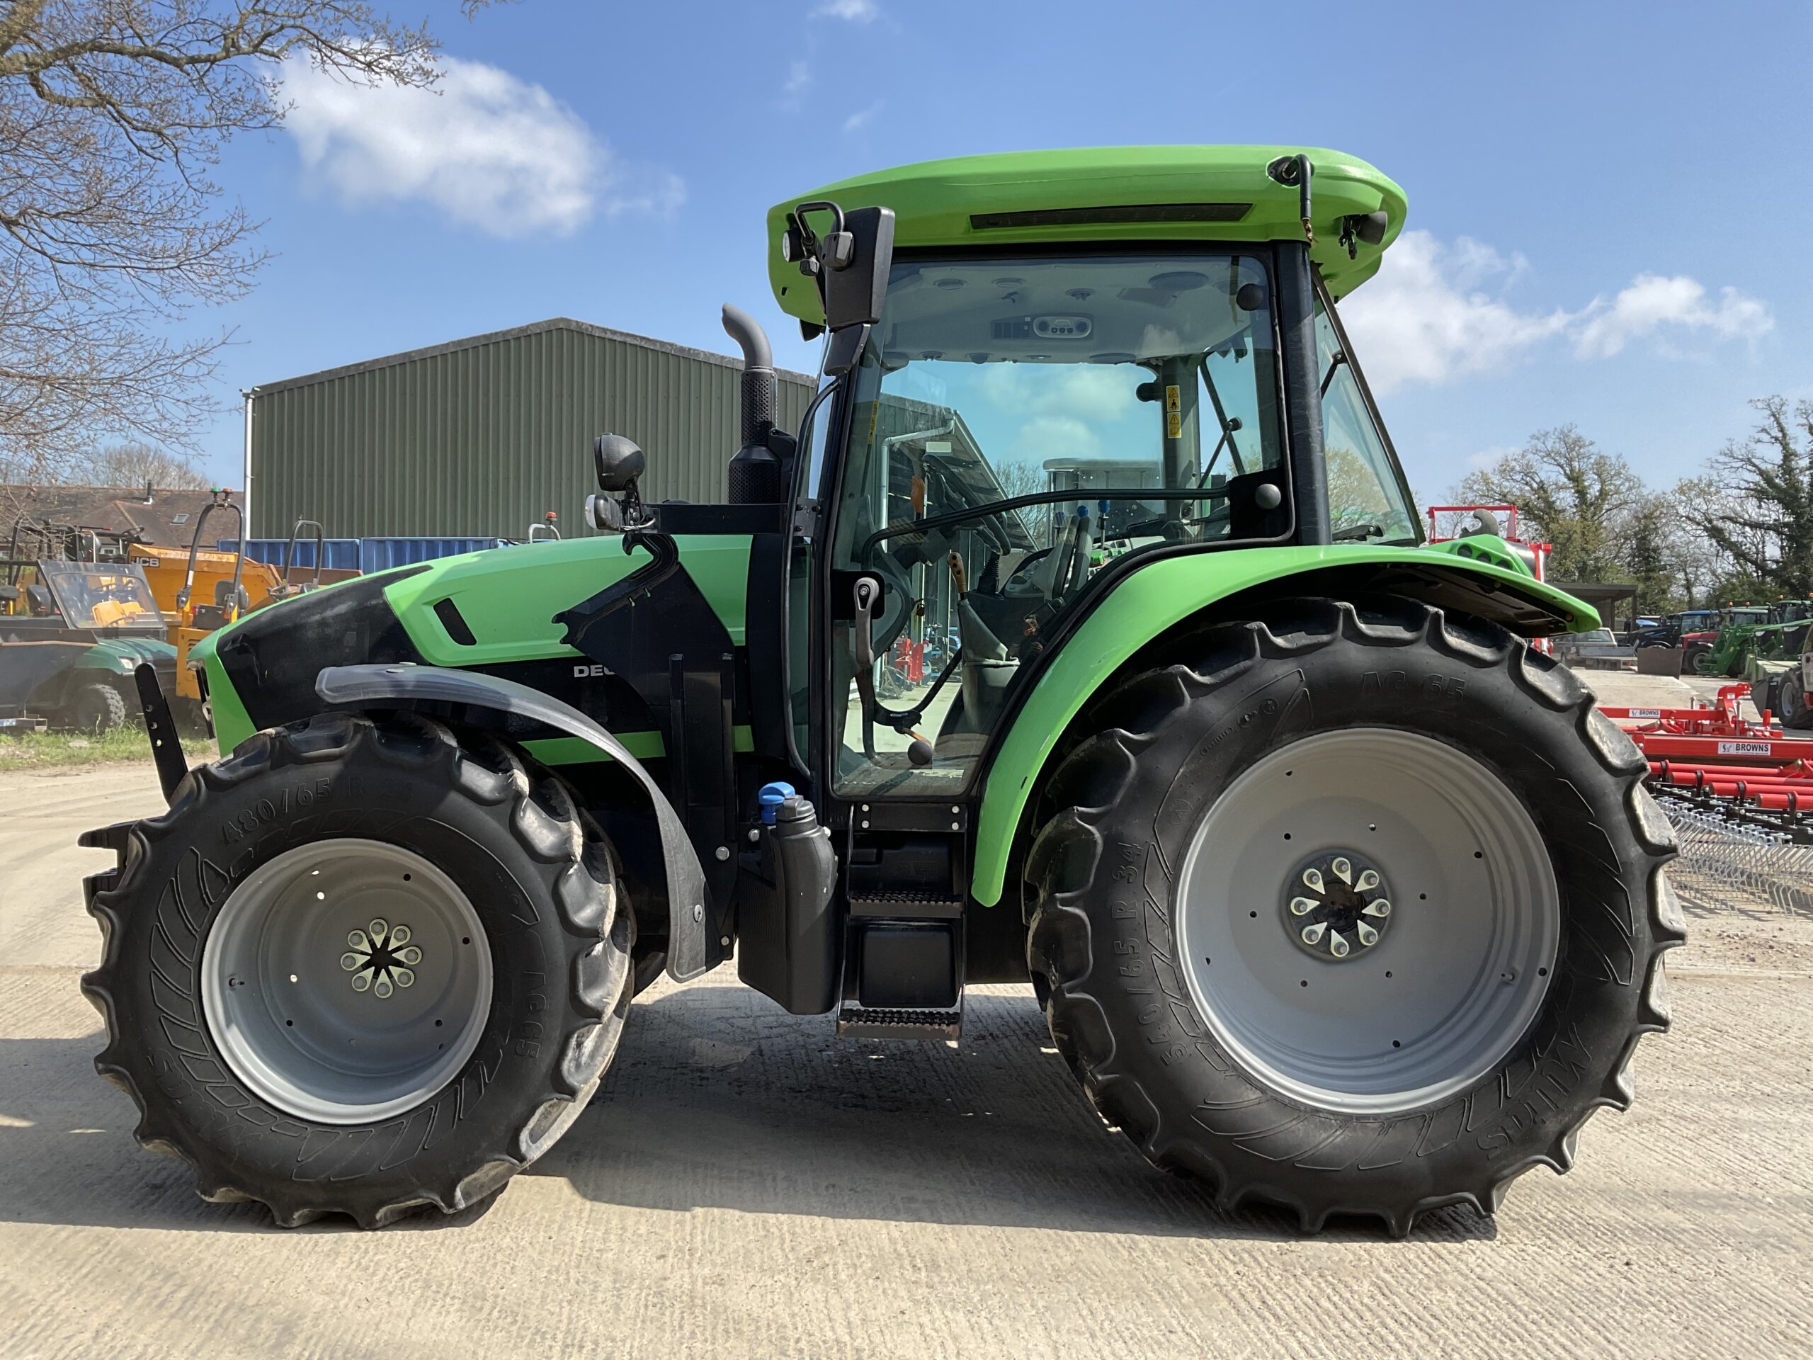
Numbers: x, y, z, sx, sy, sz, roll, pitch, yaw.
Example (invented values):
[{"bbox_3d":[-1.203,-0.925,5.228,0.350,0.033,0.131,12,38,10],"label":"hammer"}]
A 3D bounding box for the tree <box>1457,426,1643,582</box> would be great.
[{"bbox_3d":[36.371,-7.739,86.000,9.800,13.000,9.500,1,2,0],"label":"tree"}]

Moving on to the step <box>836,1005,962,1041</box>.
[{"bbox_3d":[-0.016,0.852,3.780,0.310,0.060,0.170,1,2,-1],"label":"step"}]

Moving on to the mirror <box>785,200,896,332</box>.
[{"bbox_3d":[-0.154,-1.015,3.720,0.190,0.320,0.220,0,2,-37],"label":"mirror"}]

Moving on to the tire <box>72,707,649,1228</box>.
[{"bbox_3d":[-1.301,0.676,3.714,1.220,1.200,0.480,1,2,-3],"label":"tire"}]

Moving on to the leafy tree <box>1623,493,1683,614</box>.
[{"bbox_3d":[40.830,-5.457,83.000,3.300,9.300,3.300,1,2,0],"label":"leafy tree"}]

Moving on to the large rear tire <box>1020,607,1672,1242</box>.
[{"bbox_3d":[1.092,0.552,3.829,1.550,1.530,0.550,1,2,-1],"label":"large rear tire"}]

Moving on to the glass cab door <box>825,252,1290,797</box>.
[{"bbox_3d":[0.393,-0.397,3.920,1.180,1.380,0.140,1,2,-1],"label":"glass cab door"}]

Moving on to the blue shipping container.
[{"bbox_3d":[-10.285,-1.357,29.543,5.500,2.650,2.440,1,2,-9],"label":"blue shipping container"}]

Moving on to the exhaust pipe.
[{"bbox_3d":[-0.521,-0.925,5.150,0.200,0.720,0.170,1,2,-1],"label":"exhaust pipe"}]

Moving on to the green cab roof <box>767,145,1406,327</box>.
[{"bbox_3d":[0.475,-1.255,4.670,1.760,0.450,1.520,1,2,-1],"label":"green cab roof"}]

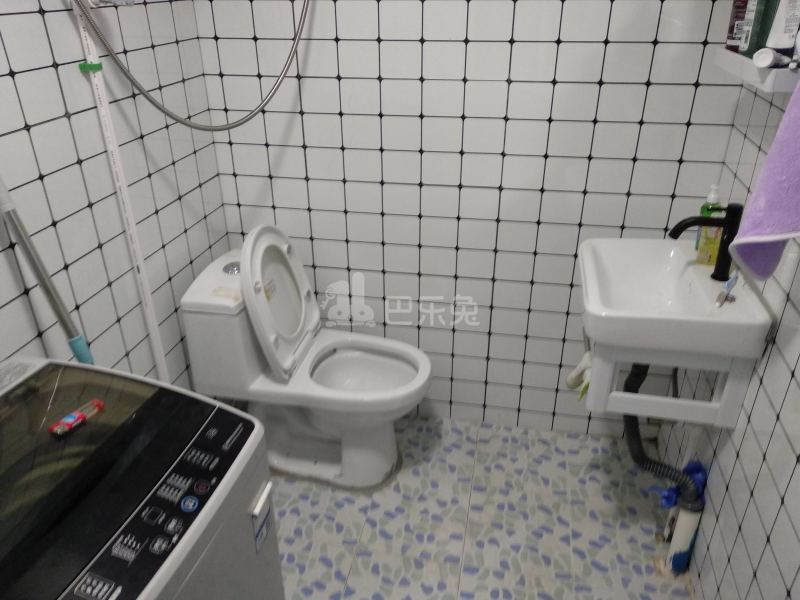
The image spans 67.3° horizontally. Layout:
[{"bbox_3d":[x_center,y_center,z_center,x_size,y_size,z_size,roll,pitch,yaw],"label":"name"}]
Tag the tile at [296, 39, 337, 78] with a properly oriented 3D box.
[{"bbox_3d":[-0.233,-0.687,1.714,0.119,0.100,0.010,5,28,10],"label":"tile"}]

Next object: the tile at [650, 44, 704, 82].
[{"bbox_3d":[0.710,-0.606,1.545,0.117,0.098,0.010,5,28,10],"label":"tile"}]

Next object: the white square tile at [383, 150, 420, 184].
[{"bbox_3d":[0.006,-0.400,1.815,0.119,0.099,0.010,5,28,10],"label":"white square tile"}]

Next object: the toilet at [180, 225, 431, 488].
[{"bbox_3d":[-0.245,0.156,1.874,0.695,0.813,0.379,5,28,10],"label":"toilet"}]

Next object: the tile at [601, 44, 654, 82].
[{"bbox_3d":[0.594,-0.617,1.569,0.118,0.098,0.010,5,28,10],"label":"tile"}]

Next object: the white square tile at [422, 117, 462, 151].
[{"bbox_3d":[0.123,-0.478,1.741,0.118,0.098,0.010,5,28,10],"label":"white square tile"}]

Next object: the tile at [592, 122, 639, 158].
[{"bbox_3d":[0.597,-0.442,1.668,0.118,0.099,0.010,5,28,10],"label":"tile"}]

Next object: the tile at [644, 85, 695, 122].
[{"bbox_3d":[0.710,-0.518,1.591,0.117,0.098,0.010,5,28,10],"label":"tile"}]

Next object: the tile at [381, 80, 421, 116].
[{"bbox_3d":[0.005,-0.577,1.715,0.118,0.098,0.010,5,28,10],"label":"tile"}]

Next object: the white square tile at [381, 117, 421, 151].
[{"bbox_3d":[0.005,-0.490,1.767,0.119,0.100,0.010,5,28,10],"label":"white square tile"}]

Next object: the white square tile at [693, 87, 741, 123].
[{"bbox_3d":[0.825,-0.509,1.574,0.110,0.098,0.010,5,28,10],"label":"white square tile"}]

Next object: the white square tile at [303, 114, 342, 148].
[{"bbox_3d":[-0.232,-0.507,1.799,0.118,0.098,0.010,5,28,10],"label":"white square tile"}]

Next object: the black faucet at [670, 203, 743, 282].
[{"bbox_3d":[0.710,-0.134,1.406,0.158,0.185,0.047,5,28,10],"label":"black faucet"}]

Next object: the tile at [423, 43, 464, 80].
[{"bbox_3d":[0.122,-0.656,1.648,0.118,0.098,0.010,5,28,10],"label":"tile"}]

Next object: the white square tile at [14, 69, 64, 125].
[{"bbox_3d":[-0.718,-0.408,1.197,0.010,0.099,0.119,5,28,10],"label":"white square tile"}]

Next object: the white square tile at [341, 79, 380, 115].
[{"bbox_3d":[-0.114,-0.586,1.733,0.118,0.098,0.010,5,28,10],"label":"white square tile"}]

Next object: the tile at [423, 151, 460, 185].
[{"bbox_3d":[0.124,-0.392,1.796,0.118,0.099,0.010,5,28,10],"label":"tile"}]

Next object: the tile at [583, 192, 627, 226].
[{"bbox_3d":[0.598,-0.264,1.762,0.118,0.099,0.010,5,28,10],"label":"tile"}]

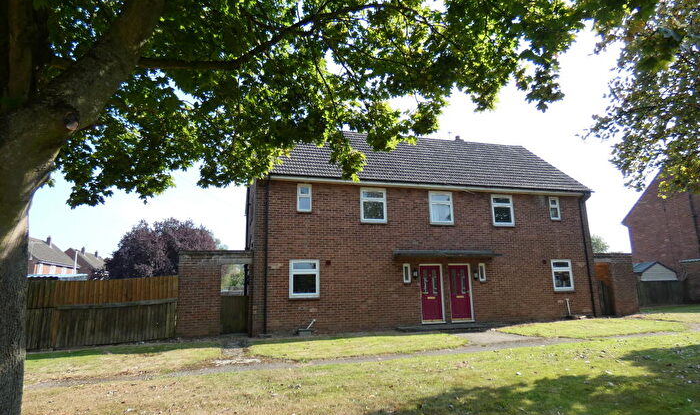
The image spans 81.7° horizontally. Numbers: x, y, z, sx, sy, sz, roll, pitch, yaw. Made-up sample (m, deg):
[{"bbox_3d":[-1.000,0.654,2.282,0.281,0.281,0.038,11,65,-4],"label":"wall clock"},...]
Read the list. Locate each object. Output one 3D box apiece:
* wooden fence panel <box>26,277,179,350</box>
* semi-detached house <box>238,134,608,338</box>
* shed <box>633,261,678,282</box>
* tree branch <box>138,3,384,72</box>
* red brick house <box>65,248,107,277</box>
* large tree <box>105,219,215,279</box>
[{"bbox_3d":[-6.560,2.801,11.189,3.629,1.850,0.100,6,-13,-34],"label":"wooden fence panel"},{"bbox_3d":[2.445,0.630,18.495,13.850,8.550,7.950,2,-11,-16],"label":"semi-detached house"},{"bbox_3d":[18.121,4.681,25.031,2.436,2.506,2.600,0,-11,-7],"label":"shed"},{"bbox_3d":[-0.602,-1.581,3.643,2.275,1.406,0.400,6,-13,-31],"label":"tree branch"},{"bbox_3d":[-49.940,12.479,75.822,8.000,8.750,15.000,2,-11,-16],"label":"red brick house"},{"bbox_3d":[-11.647,3.557,25.074,6.200,5.781,6.000,2,-11,-16],"label":"large tree"}]

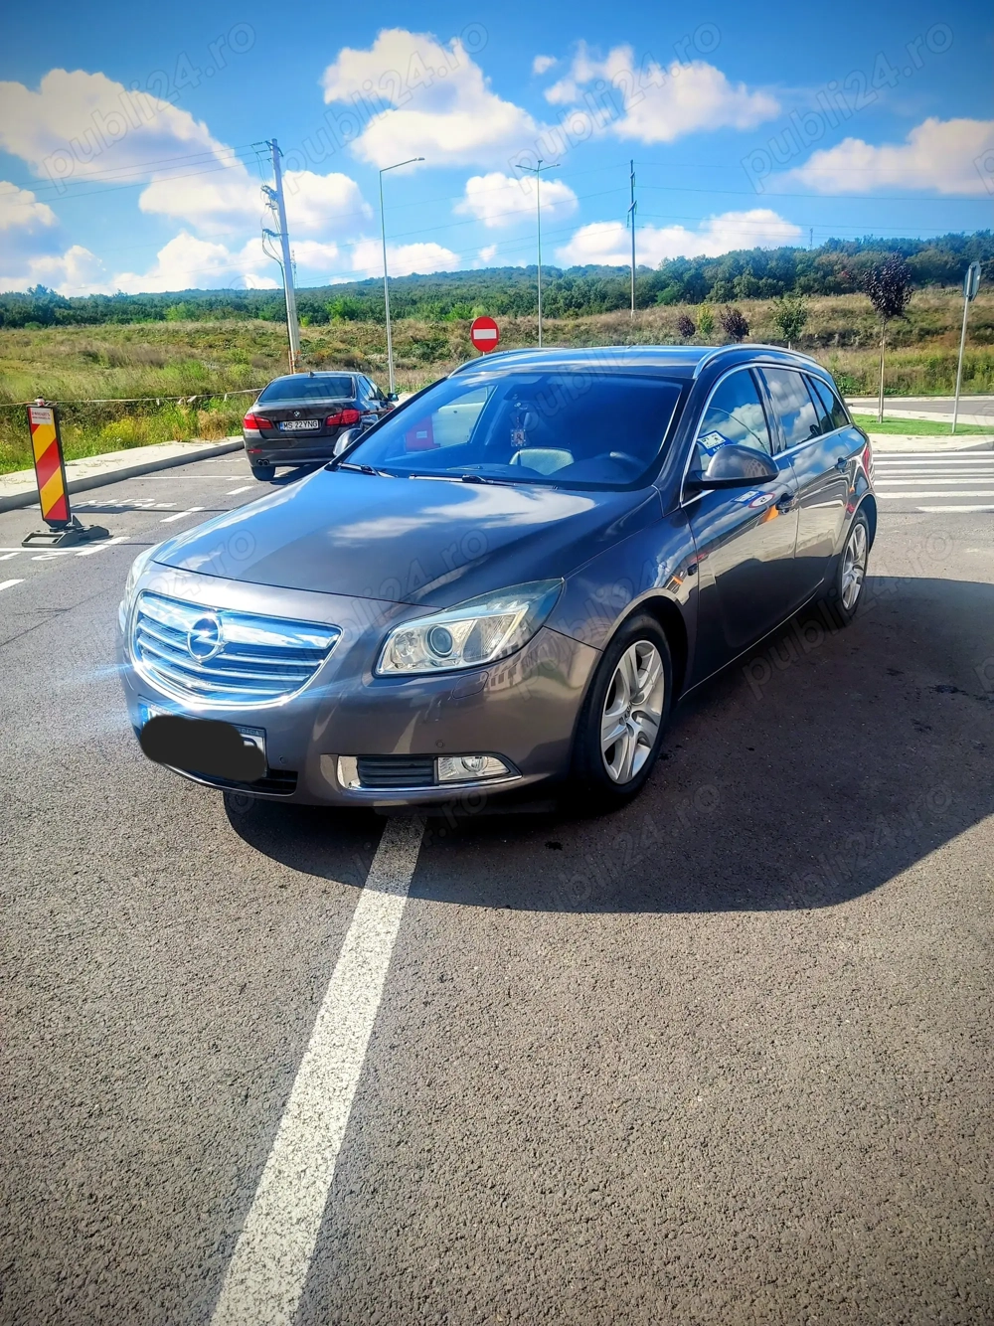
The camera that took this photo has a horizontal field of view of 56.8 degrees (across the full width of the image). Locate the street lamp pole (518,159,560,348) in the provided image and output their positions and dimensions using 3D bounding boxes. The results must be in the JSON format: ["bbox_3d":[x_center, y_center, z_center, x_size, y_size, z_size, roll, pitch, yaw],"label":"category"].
[{"bbox_3d":[2.134,-19.002,46.395,2.100,11.200,1.800,-1,17,0],"label":"street lamp pole"}]

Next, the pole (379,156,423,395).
[{"bbox_3d":[-4.737,-20.118,48.916,2.500,12.000,0.350,-1,17,0],"label":"pole"}]

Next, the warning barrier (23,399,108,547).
[{"bbox_3d":[-4.067,-1.751,8.437,0.420,1.250,0.750,2,18,11],"label":"warning barrier"}]

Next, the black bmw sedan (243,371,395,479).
[{"bbox_3d":[-2.731,-3.889,14.823,1.920,1.470,4.900,-1,17,-1],"label":"black bmw sedan"}]

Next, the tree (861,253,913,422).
[{"bbox_3d":[9.317,-7.801,22.200,1.300,3.860,1.300,-1,17,0],"label":"tree"}]

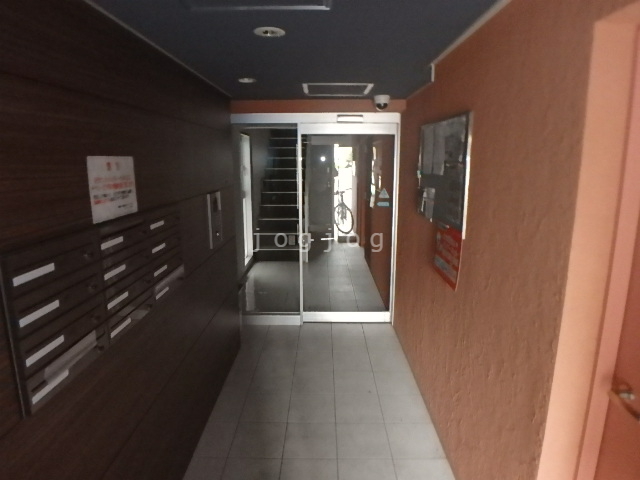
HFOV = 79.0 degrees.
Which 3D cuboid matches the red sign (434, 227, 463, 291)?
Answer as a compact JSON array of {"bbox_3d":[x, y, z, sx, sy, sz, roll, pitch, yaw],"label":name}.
[{"bbox_3d":[0.694,0.074,2.156,0.012,0.295,0.430,0,12,1],"label":"red sign"}]

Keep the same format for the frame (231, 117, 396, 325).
[{"bbox_3d":[-0.034,-0.154,3.708,1.525,2.020,0.120,0,11,0],"label":"frame"}]

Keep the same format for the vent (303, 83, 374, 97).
[{"bbox_3d":[0.130,-1.073,2.802,0.470,0.025,0.510,0,12,1],"label":"vent"}]

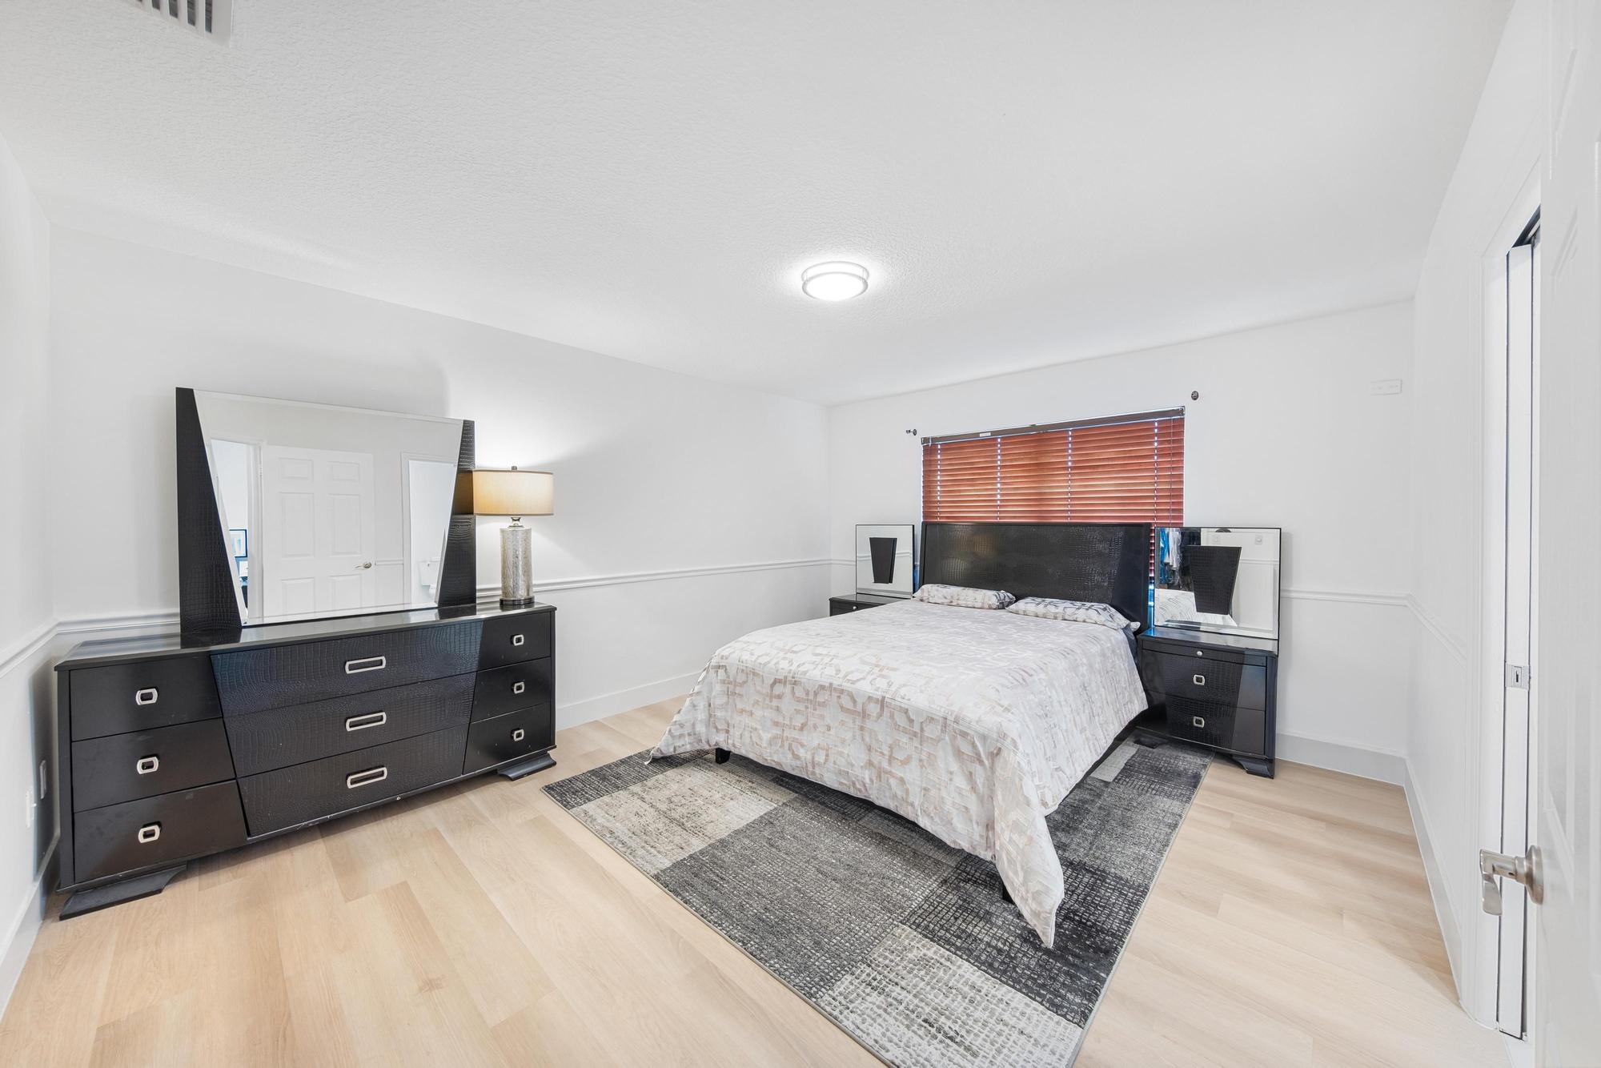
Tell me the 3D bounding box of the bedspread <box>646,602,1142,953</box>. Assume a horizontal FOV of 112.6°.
[{"bbox_3d":[0.698,0.915,3.056,2.000,0.650,2.100,1,1,43],"label":"bedspread"}]

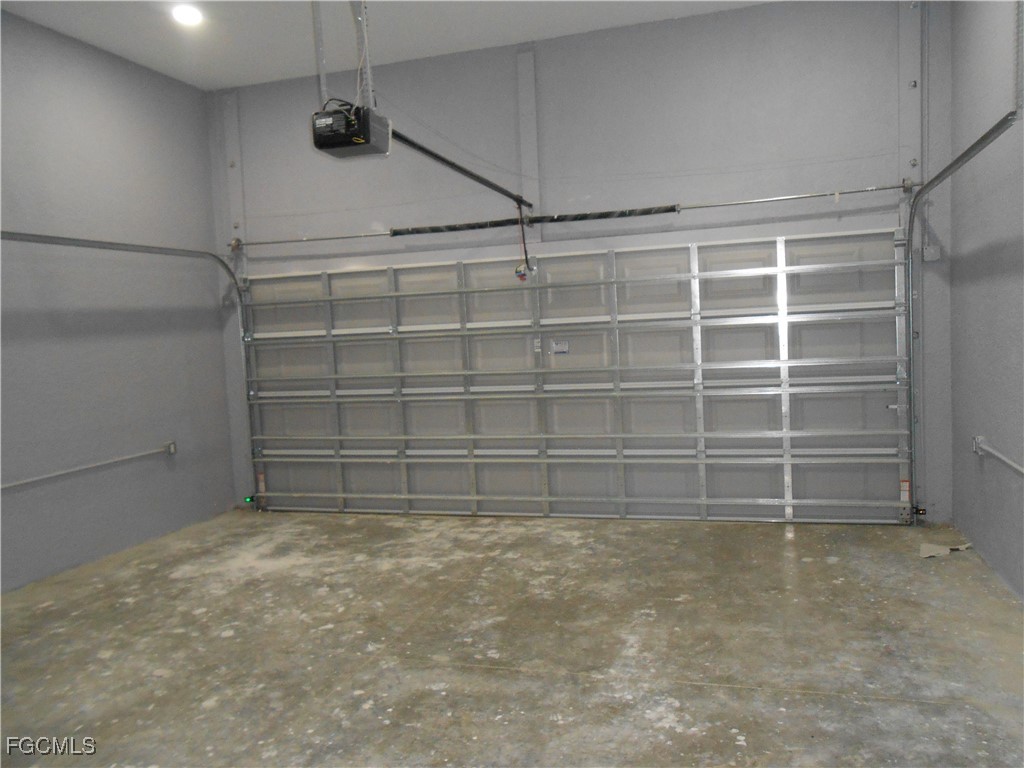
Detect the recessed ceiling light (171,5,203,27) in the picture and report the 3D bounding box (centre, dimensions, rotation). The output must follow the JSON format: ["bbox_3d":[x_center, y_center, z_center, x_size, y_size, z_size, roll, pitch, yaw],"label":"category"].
[{"bbox_3d":[-2.271,-2.575,5.374,0.200,0.060,0.200,-2,4,16],"label":"recessed ceiling light"}]

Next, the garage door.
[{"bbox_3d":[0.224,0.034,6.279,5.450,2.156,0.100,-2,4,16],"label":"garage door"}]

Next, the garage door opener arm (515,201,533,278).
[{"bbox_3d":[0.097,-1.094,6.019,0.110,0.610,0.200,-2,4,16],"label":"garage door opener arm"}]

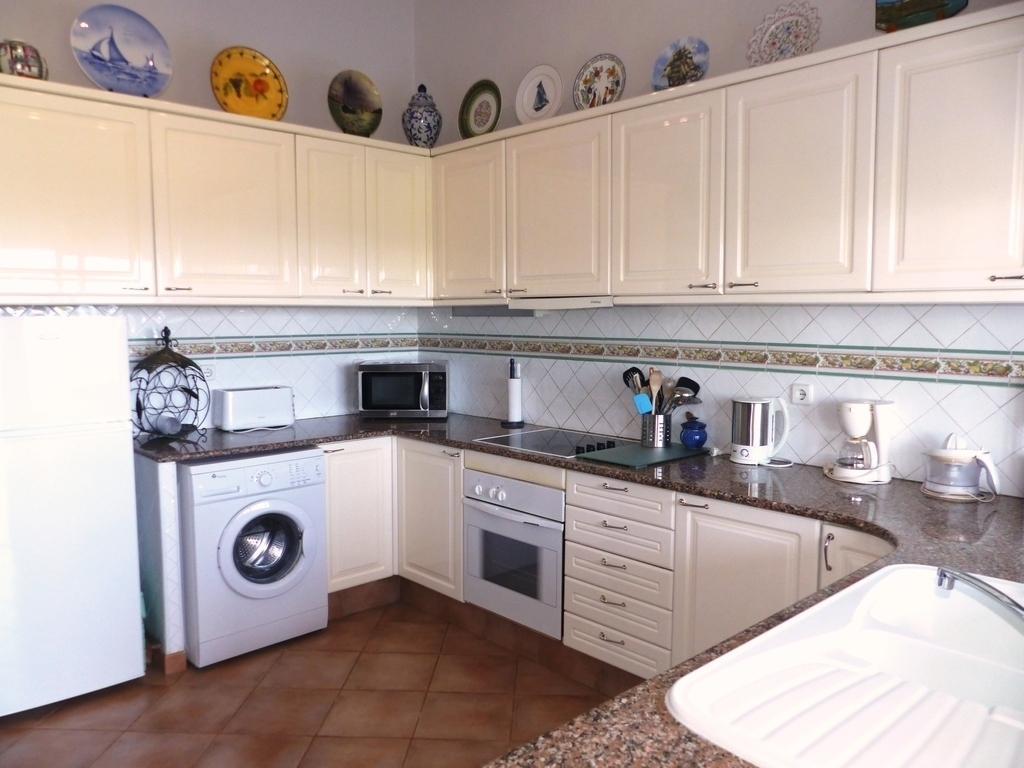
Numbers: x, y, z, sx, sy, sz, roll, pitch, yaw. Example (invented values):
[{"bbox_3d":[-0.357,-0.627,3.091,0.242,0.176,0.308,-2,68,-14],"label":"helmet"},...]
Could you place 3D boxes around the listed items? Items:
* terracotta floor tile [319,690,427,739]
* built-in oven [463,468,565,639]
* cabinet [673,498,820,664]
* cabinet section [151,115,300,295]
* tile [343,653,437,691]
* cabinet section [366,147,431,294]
[{"bbox_3d":[-0.502,1.210,2.703,0.334,0.010,0.334,0,5,2],"label":"terracotta floor tile"},{"bbox_3d":[0.187,0.679,3.272,0.560,0.600,0.595,-5,7,-44],"label":"built-in oven"},{"bbox_3d":[0.918,0.707,2.527,0.580,0.705,0.497,-5,7,-44],"label":"cabinet"},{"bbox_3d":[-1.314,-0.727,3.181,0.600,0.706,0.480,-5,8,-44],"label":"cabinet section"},{"bbox_3d":[-0.489,1.182,3.029,0.334,0.010,0.334,0,5,2],"label":"tile"},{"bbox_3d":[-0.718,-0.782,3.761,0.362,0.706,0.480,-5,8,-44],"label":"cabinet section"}]

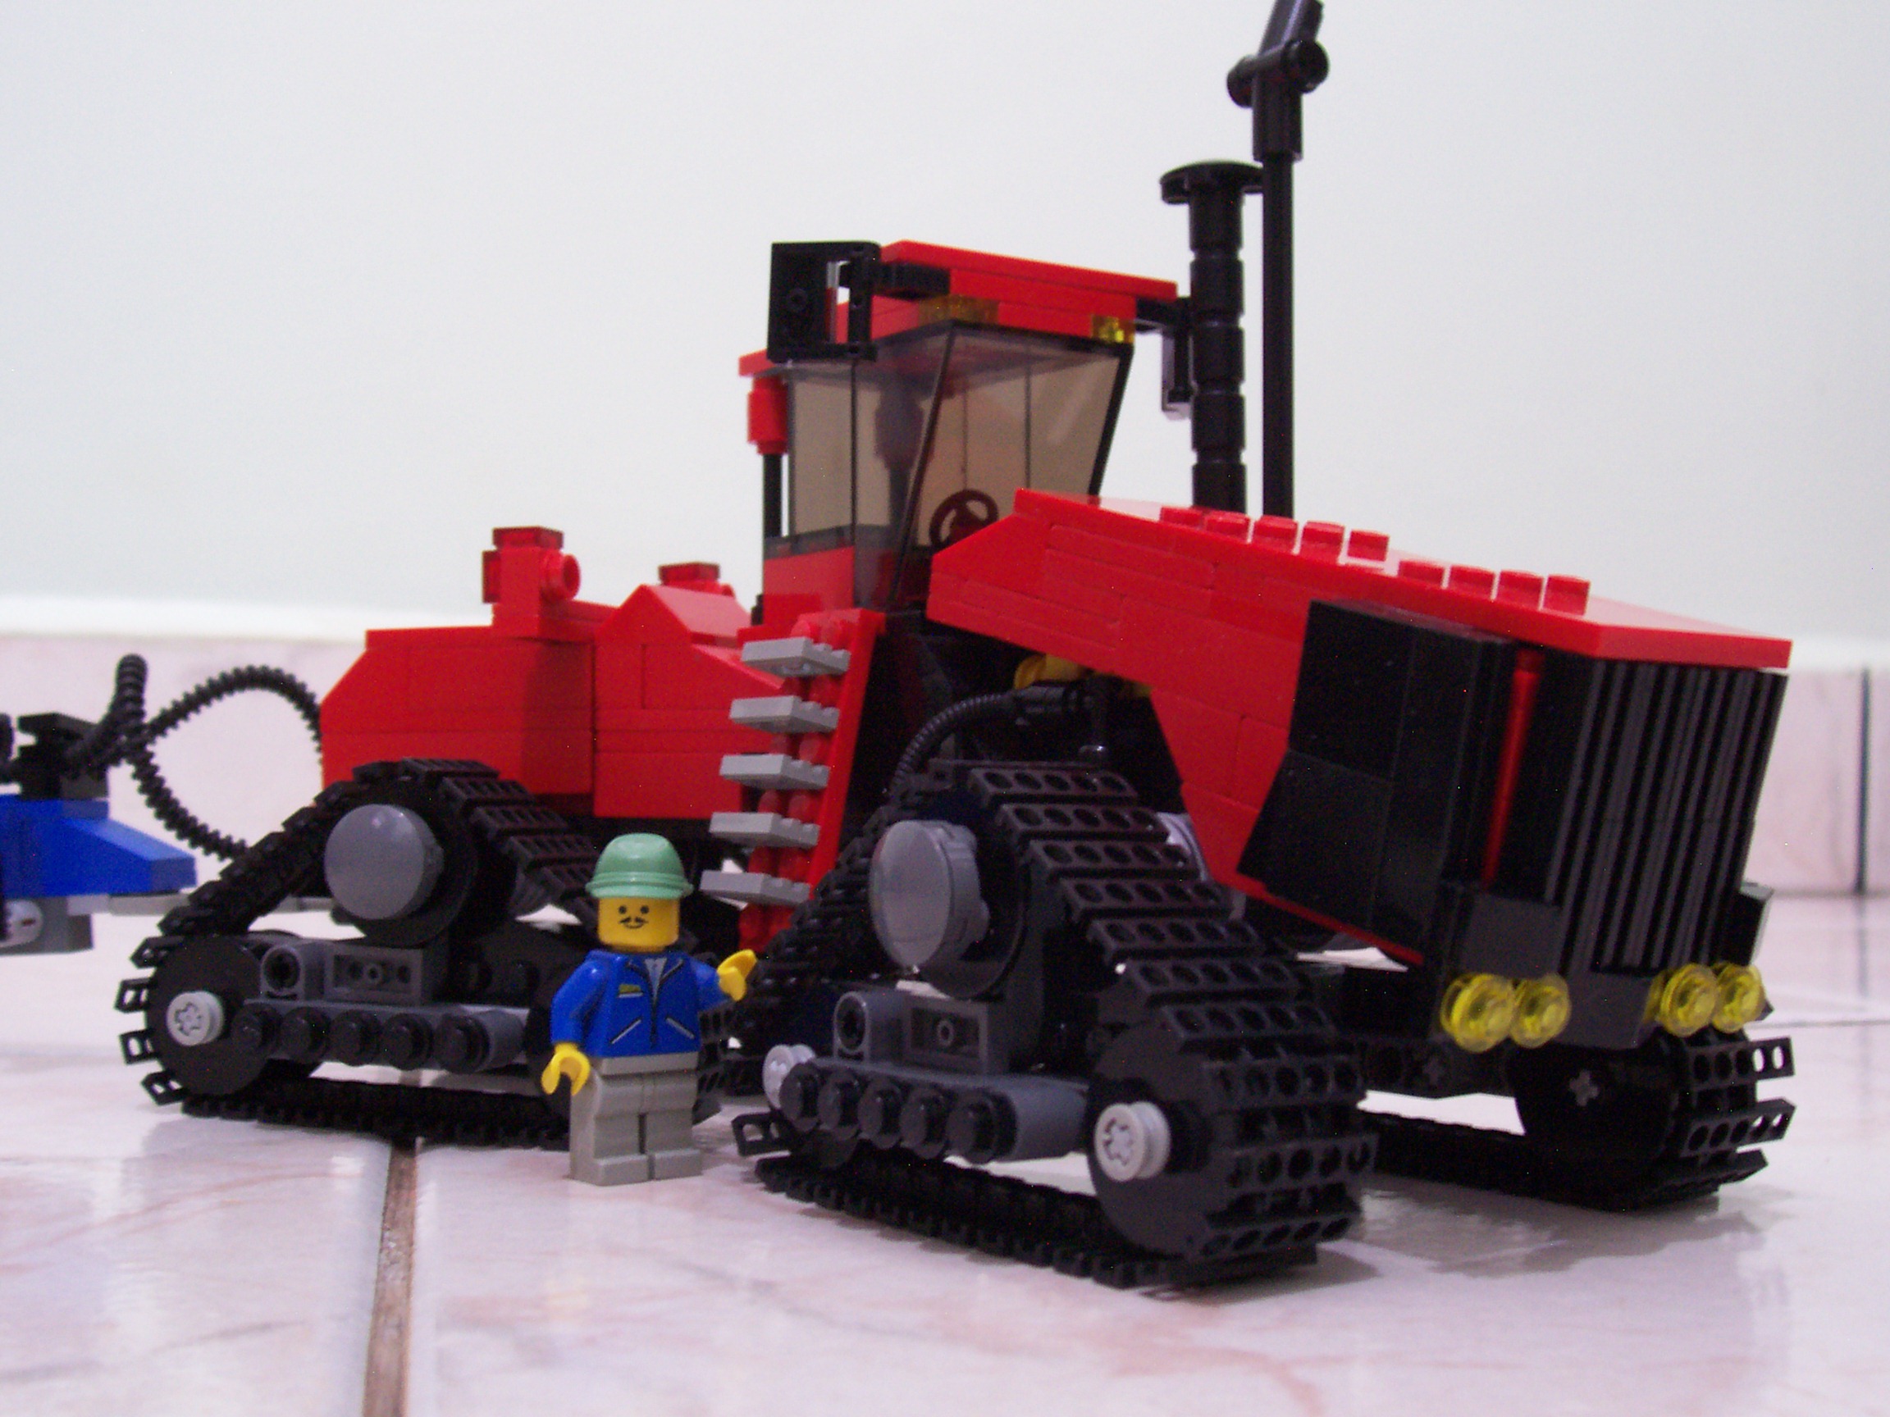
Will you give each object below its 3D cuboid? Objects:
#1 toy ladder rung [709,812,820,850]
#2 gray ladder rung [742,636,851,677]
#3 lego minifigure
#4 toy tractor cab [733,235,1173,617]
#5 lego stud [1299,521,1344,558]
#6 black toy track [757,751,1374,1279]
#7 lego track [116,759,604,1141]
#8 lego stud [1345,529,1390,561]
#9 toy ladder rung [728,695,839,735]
[{"bbox_3d":[-0.024,0.017,0.311,0.008,0.003,0.016,16,-11,-35],"label":"toy ladder rung"},{"bbox_3d":[-0.020,-0.007,0.315,0.008,0.003,0.016,16,-11,-35],"label":"gray ladder rung"},{"bbox_3d":[-0.038,0.039,0.297,0.025,0.044,0.016,3,-4,-36],"label":"lego minifigure"},{"bbox_3d":[-0.001,-0.037,0.341,0.046,0.051,0.053,3,-3,-36],"label":"toy tractor cab"},{"bbox_3d":[0.047,-0.022,0.284,0.005,0.002,0.005,3,11,-36],"label":"lego stud"},{"bbox_3d":[0.008,0.033,0.263,0.022,0.054,0.093,3,-4,-36],"label":"black toy track"},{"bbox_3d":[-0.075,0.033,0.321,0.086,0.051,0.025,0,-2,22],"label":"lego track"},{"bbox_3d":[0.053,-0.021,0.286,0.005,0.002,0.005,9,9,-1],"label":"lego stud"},{"bbox_3d":[-0.022,0.001,0.314,0.008,0.003,0.016,15,-10,-34],"label":"toy ladder rung"}]

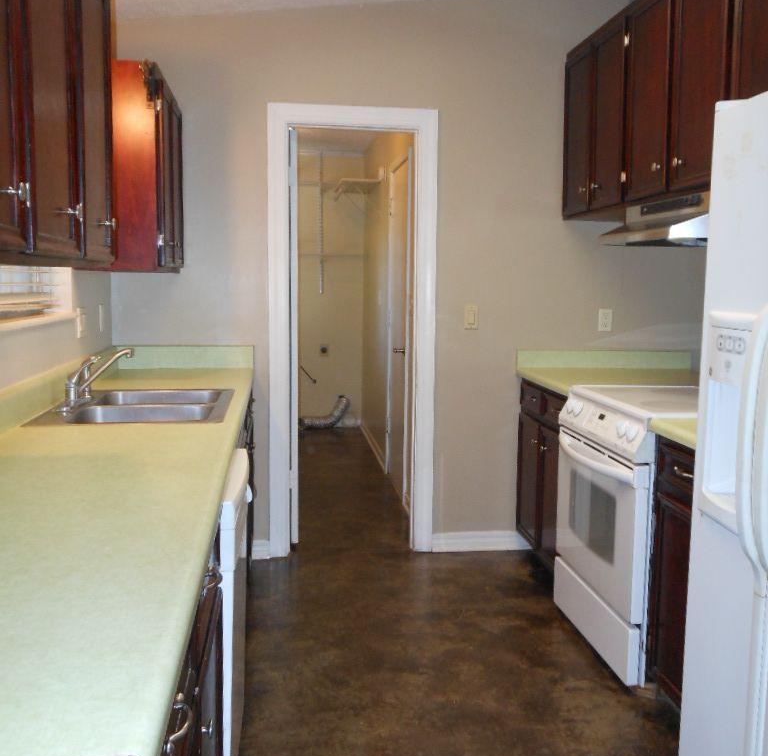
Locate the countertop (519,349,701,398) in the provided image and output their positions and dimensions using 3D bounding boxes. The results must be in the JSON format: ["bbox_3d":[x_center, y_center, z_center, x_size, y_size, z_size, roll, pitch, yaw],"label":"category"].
[{"bbox_3d":[1.134,-0.033,3.875,0.900,0.130,0.710,0,6,-7],"label":"countertop"}]

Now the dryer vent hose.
[{"bbox_3d":[-0.531,0.318,7.823,0.470,0.300,0.180,0,6,-7],"label":"dryer vent hose"}]

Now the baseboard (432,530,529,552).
[{"bbox_3d":[0.482,0.810,4.234,0.488,0.103,0.018,0,6,-7],"label":"baseboard"}]

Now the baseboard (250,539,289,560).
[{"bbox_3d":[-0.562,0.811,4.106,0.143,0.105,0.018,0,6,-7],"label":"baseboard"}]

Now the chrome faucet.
[{"bbox_3d":[-0.920,-0.005,2.762,0.235,0.185,0.280,0,6,-7],"label":"chrome faucet"}]

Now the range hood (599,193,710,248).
[{"bbox_3d":[1.151,-0.575,3.069,0.485,0.167,0.760,0,6,-7],"label":"range hood"}]

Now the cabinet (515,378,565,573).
[{"bbox_3d":[1.000,0.464,3.912,0.610,0.870,0.701,0,6,-7],"label":"cabinet"}]

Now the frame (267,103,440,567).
[{"bbox_3d":[-0.147,-0.196,4.086,0.790,2.122,0.110,0,6,-7],"label":"frame"}]

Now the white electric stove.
[{"bbox_3d":[1.058,0.521,3.175,0.650,0.915,0.780,0,6,-7],"label":"white electric stove"}]

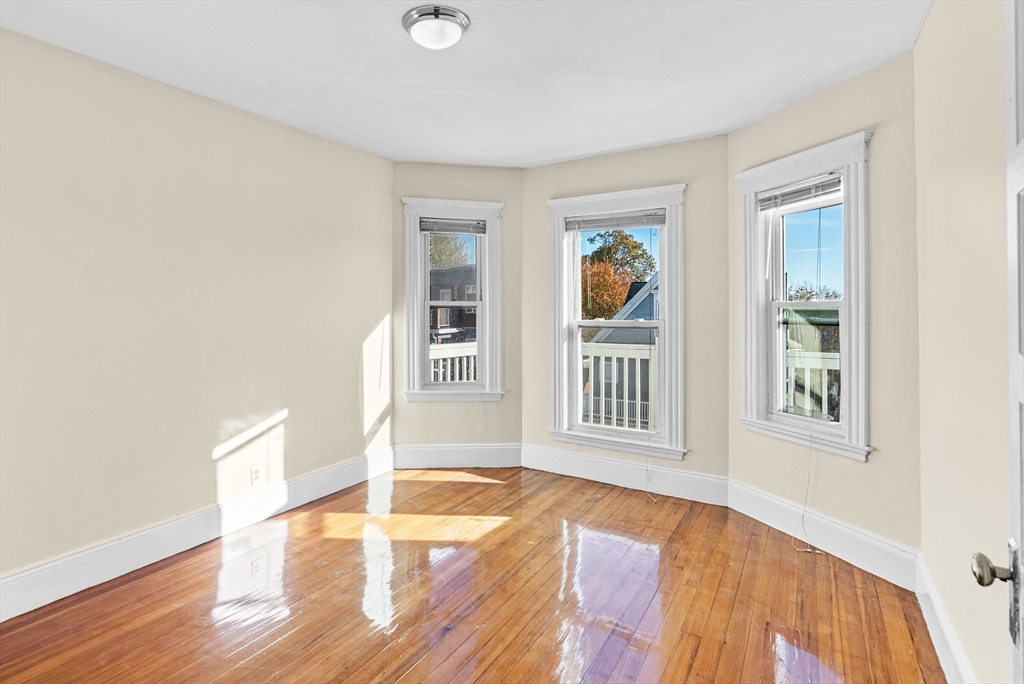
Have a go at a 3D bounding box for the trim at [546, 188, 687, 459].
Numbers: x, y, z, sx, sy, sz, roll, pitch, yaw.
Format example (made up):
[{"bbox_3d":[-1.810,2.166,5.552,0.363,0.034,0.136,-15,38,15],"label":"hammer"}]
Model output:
[{"bbox_3d":[0.806,-0.150,3.655,1.072,2.030,0.140,1,2,28],"label":"trim"}]

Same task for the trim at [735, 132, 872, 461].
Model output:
[{"bbox_3d":[1.750,-0.245,2.801,0.140,1.758,0.764,-1,2,-24],"label":"trim"}]

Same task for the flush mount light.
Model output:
[{"bbox_3d":[-0.337,-1.364,2.043,0.300,0.125,0.300,0,2,0],"label":"flush mount light"}]

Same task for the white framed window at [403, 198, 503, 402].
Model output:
[{"bbox_3d":[-0.510,-0.350,3.976,0.851,1.739,0.140,0,2,-6],"label":"white framed window"}]

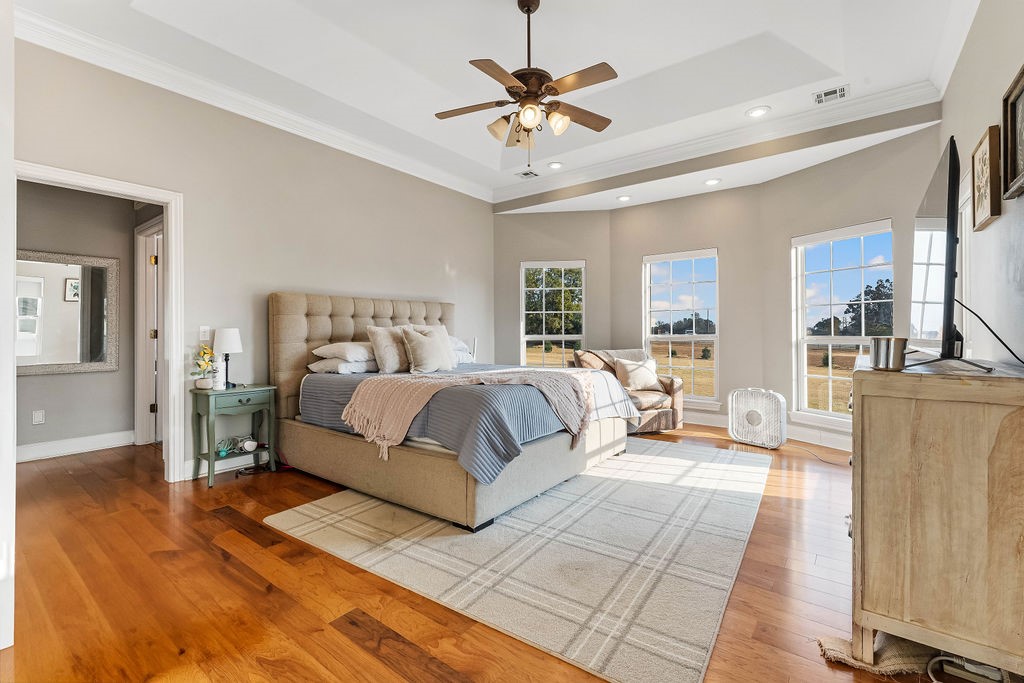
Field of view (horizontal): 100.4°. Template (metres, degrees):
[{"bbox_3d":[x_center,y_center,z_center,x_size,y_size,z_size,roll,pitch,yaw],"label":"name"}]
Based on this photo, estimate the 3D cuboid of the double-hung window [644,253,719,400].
[{"bbox_3d":[2.046,-0.212,5.223,0.885,1.745,0.120,0,1,34],"label":"double-hung window"}]

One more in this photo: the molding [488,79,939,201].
[{"bbox_3d":[1.523,-1.956,4.557,4.400,0.136,0.110,0,1,36],"label":"molding"}]

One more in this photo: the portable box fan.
[{"bbox_3d":[2.405,0.744,4.231,0.115,0.535,0.520,-1,1,-31],"label":"portable box fan"}]

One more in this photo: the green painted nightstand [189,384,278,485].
[{"bbox_3d":[-2.151,0.711,3.318,0.350,0.660,0.490,1,1,40],"label":"green painted nightstand"}]

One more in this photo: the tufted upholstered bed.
[{"bbox_3d":[-0.500,0.301,3.797,2.310,1.455,2.090,1,1,38],"label":"tufted upholstered bed"}]

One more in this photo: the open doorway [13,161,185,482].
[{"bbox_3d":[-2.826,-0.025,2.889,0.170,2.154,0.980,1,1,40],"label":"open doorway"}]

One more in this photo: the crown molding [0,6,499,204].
[{"bbox_3d":[-1.593,-1.935,4.167,0.110,0.130,4.369,1,1,40],"label":"crown molding"}]

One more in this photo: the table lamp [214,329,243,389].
[{"bbox_3d":[-2.197,0.139,3.318,0.187,0.483,0.187,1,1,40],"label":"table lamp"}]

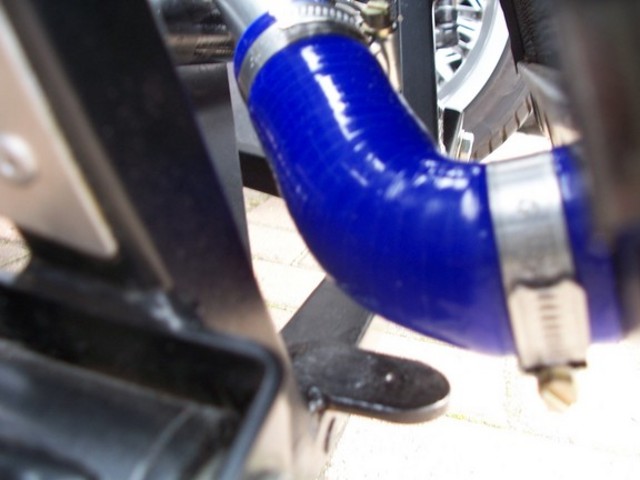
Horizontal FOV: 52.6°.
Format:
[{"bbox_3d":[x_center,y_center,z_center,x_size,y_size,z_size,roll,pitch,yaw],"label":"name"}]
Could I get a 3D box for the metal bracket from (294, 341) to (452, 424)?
[{"bbox_3d":[0.012,0.040,0.186,0.050,0.005,0.030,9,18,10],"label":"metal bracket"}]

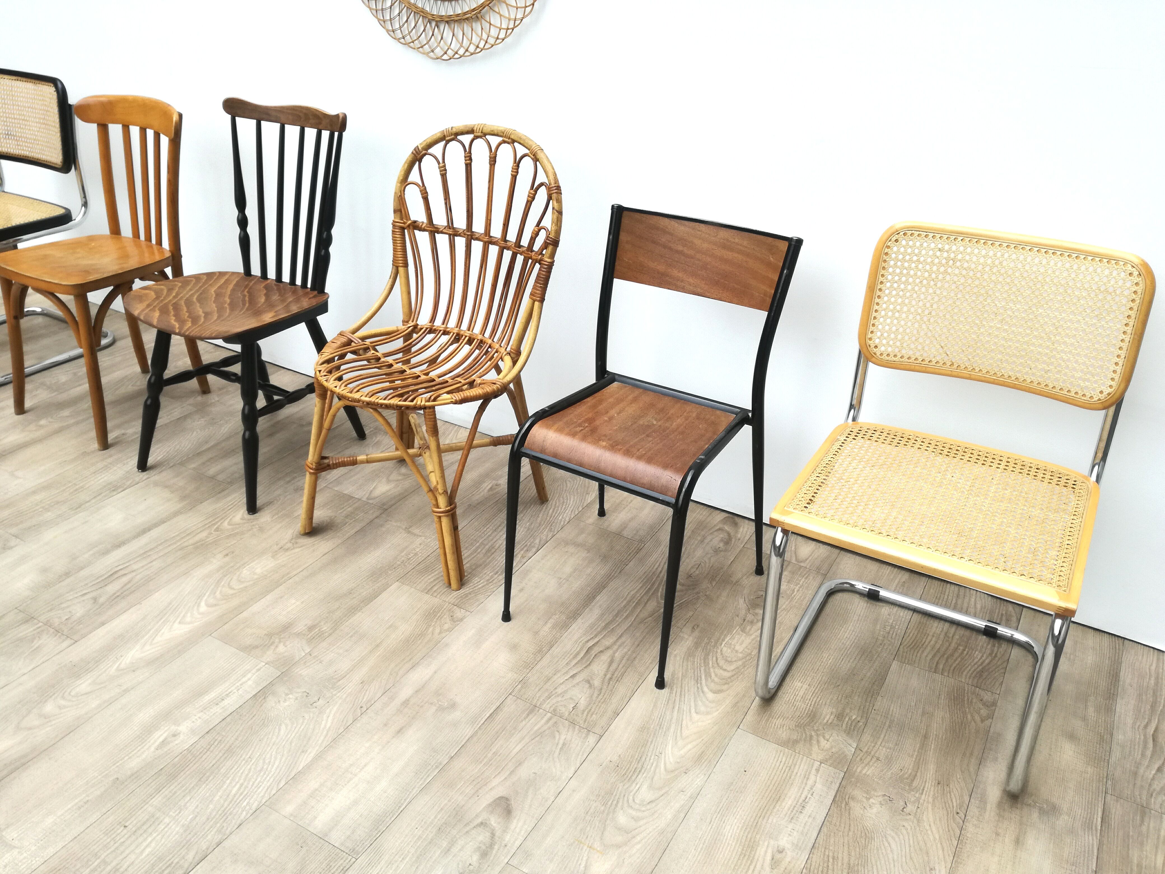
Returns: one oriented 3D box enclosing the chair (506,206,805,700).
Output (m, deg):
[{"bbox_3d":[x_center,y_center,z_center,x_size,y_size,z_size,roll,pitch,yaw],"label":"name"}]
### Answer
[{"bbox_3d":[0.118,0.004,1.851,0.445,0.785,0.490,17,33,28],"label":"chair"}]

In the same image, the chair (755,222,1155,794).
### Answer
[{"bbox_3d":[0.649,0.117,1.625,0.472,0.810,0.570,15,32,25],"label":"chair"}]

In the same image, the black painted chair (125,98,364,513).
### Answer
[{"bbox_3d":[-0.886,-0.351,2.349,0.448,0.882,0.522,16,32,26],"label":"black painted chair"}]

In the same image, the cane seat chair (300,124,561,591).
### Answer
[{"bbox_3d":[-0.364,-0.212,2.105,0.485,0.891,0.535,15,32,24],"label":"cane seat chair"}]

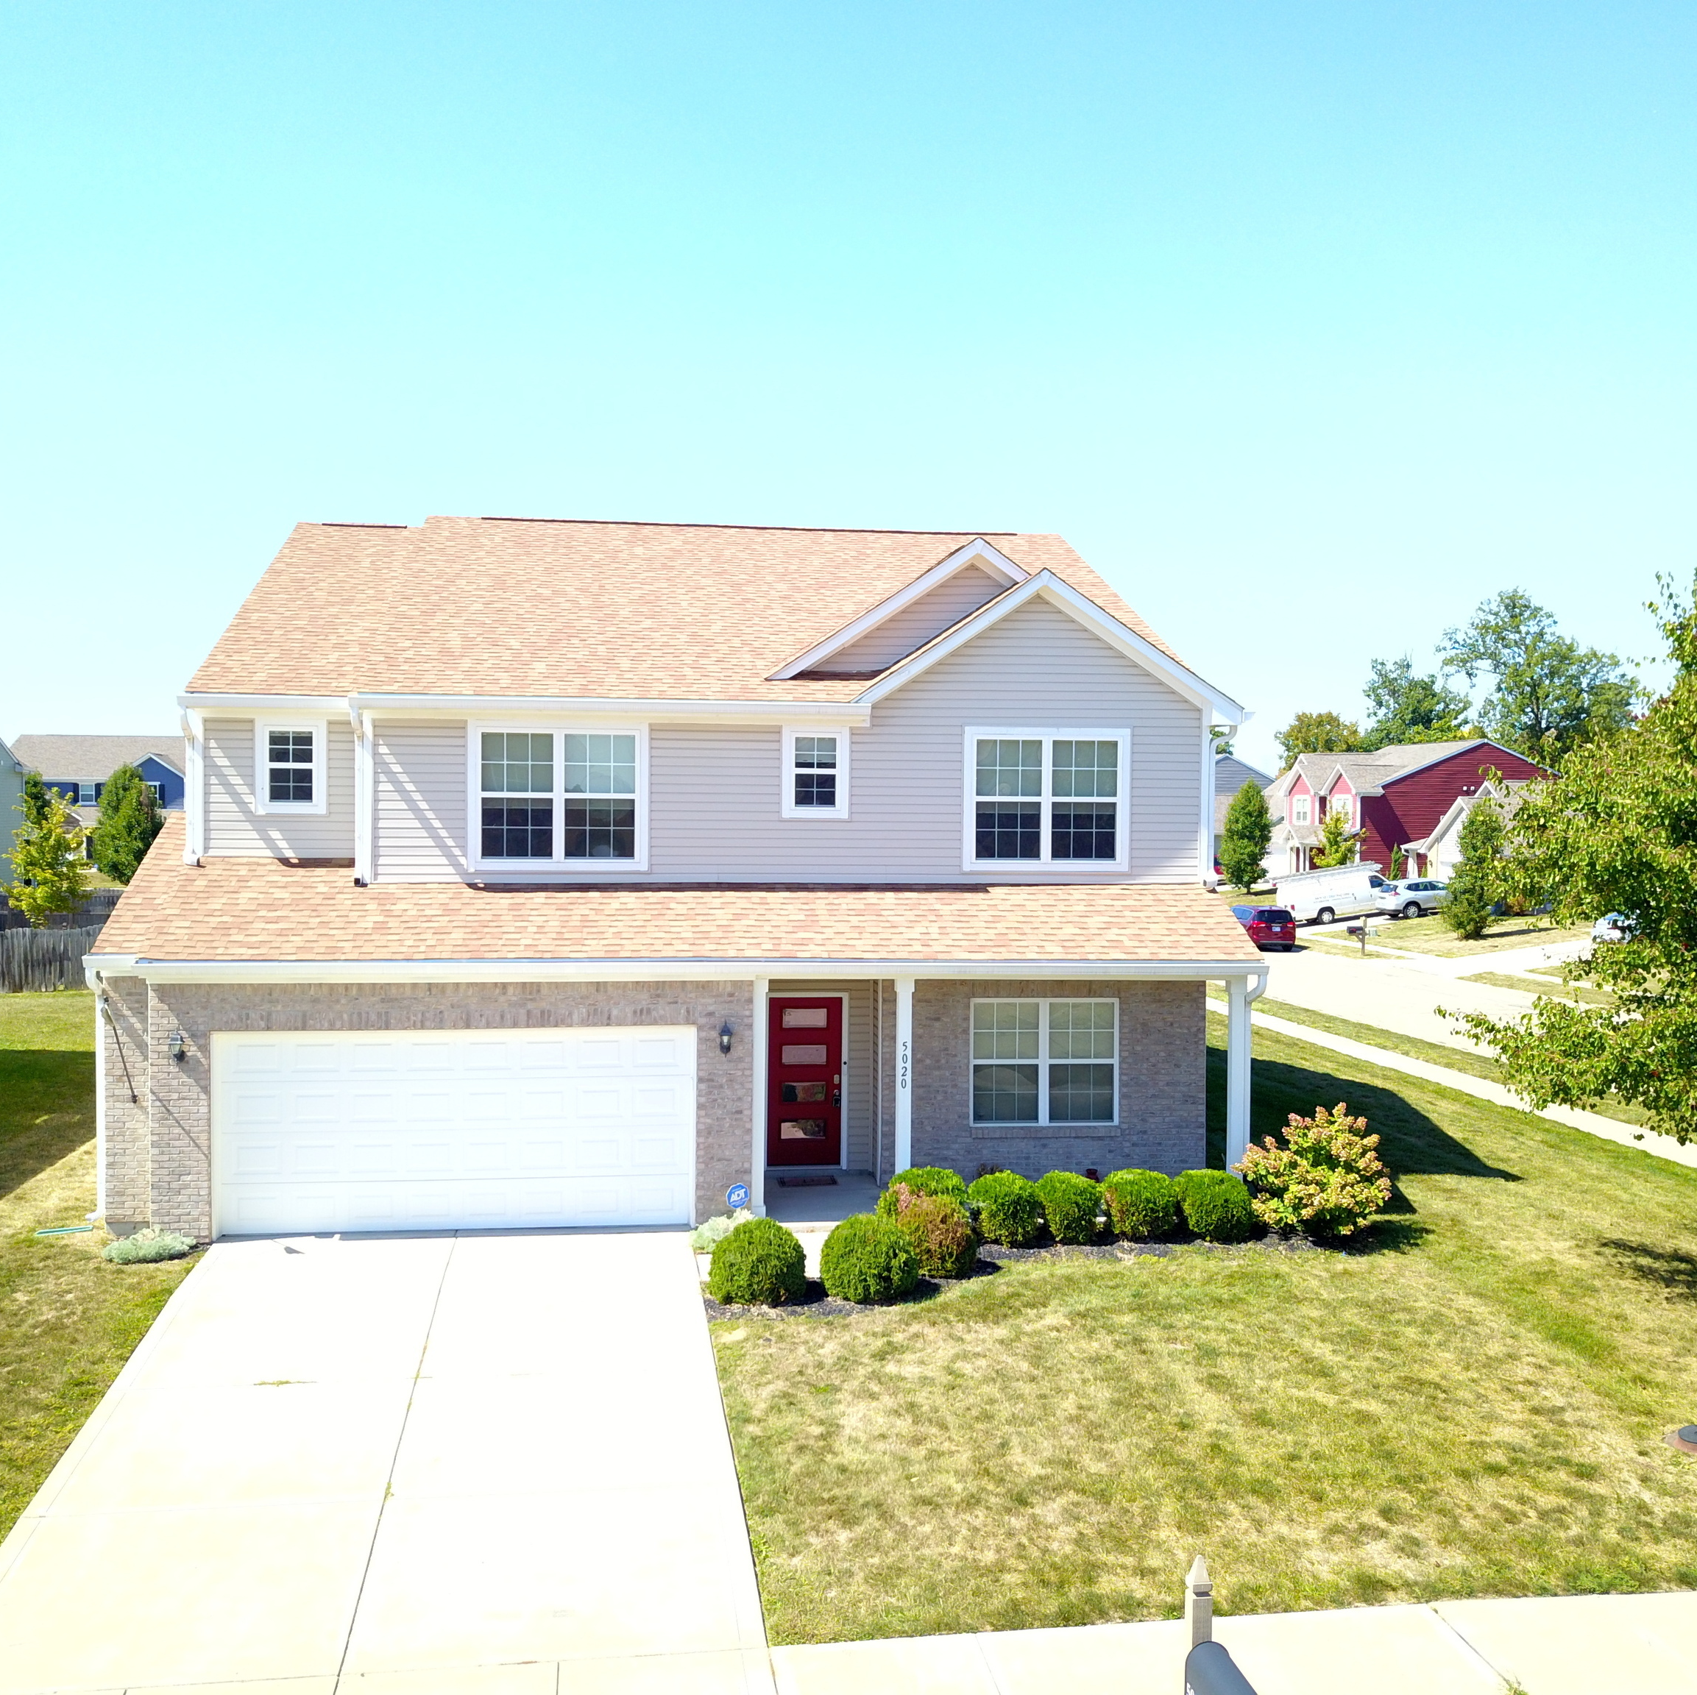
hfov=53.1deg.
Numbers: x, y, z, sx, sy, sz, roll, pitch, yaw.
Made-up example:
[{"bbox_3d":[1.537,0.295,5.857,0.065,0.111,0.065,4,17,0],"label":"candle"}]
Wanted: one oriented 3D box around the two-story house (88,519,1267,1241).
[{"bbox_3d":[-2.448,-0.550,25.072,12.350,8.750,15.850,0,2,-8],"label":"two-story house"}]

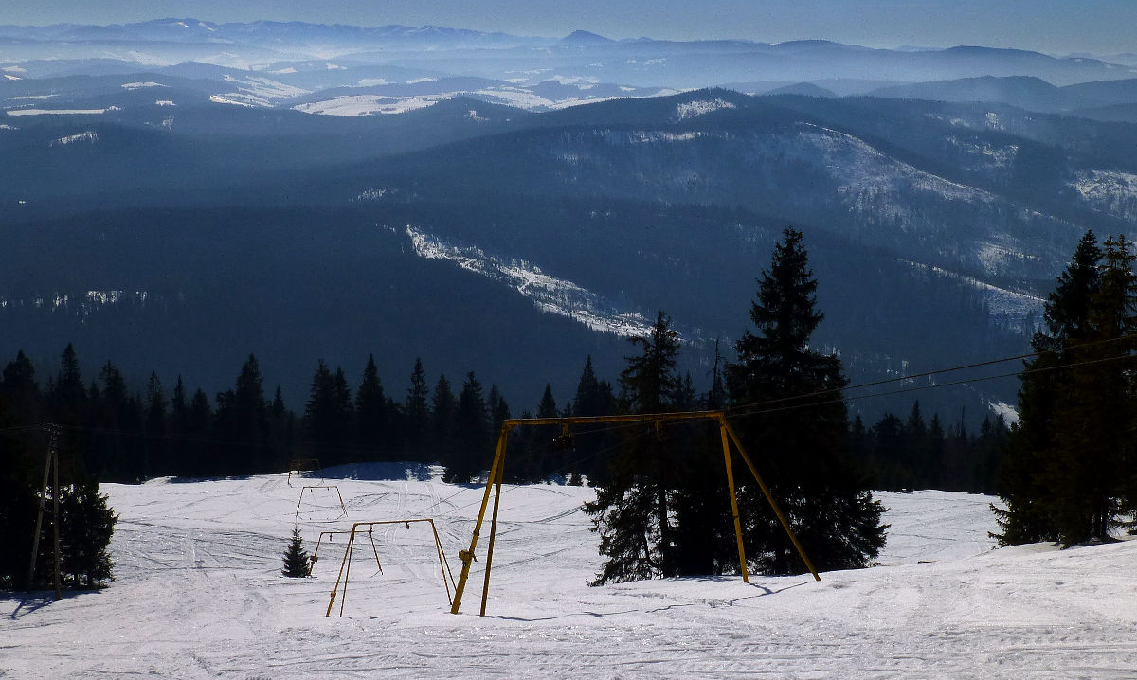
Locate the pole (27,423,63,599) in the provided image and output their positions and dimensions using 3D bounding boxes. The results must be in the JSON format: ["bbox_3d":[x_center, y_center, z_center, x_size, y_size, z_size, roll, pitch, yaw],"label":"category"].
[{"bbox_3d":[-24.101,7.896,62.000,1.650,8.600,1.200,2,13,0],"label":"pole"}]

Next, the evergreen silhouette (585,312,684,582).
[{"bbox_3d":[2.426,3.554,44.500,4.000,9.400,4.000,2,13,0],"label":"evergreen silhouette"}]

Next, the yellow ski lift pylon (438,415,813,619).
[{"bbox_3d":[1.455,4.290,30.090,7.500,4.800,3.200,-1,13,-15],"label":"yellow ski lift pylon"}]

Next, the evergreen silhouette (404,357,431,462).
[{"bbox_3d":[-25.250,11.635,225.000,4.800,18.000,4.800,2,13,0],"label":"evergreen silhouette"}]

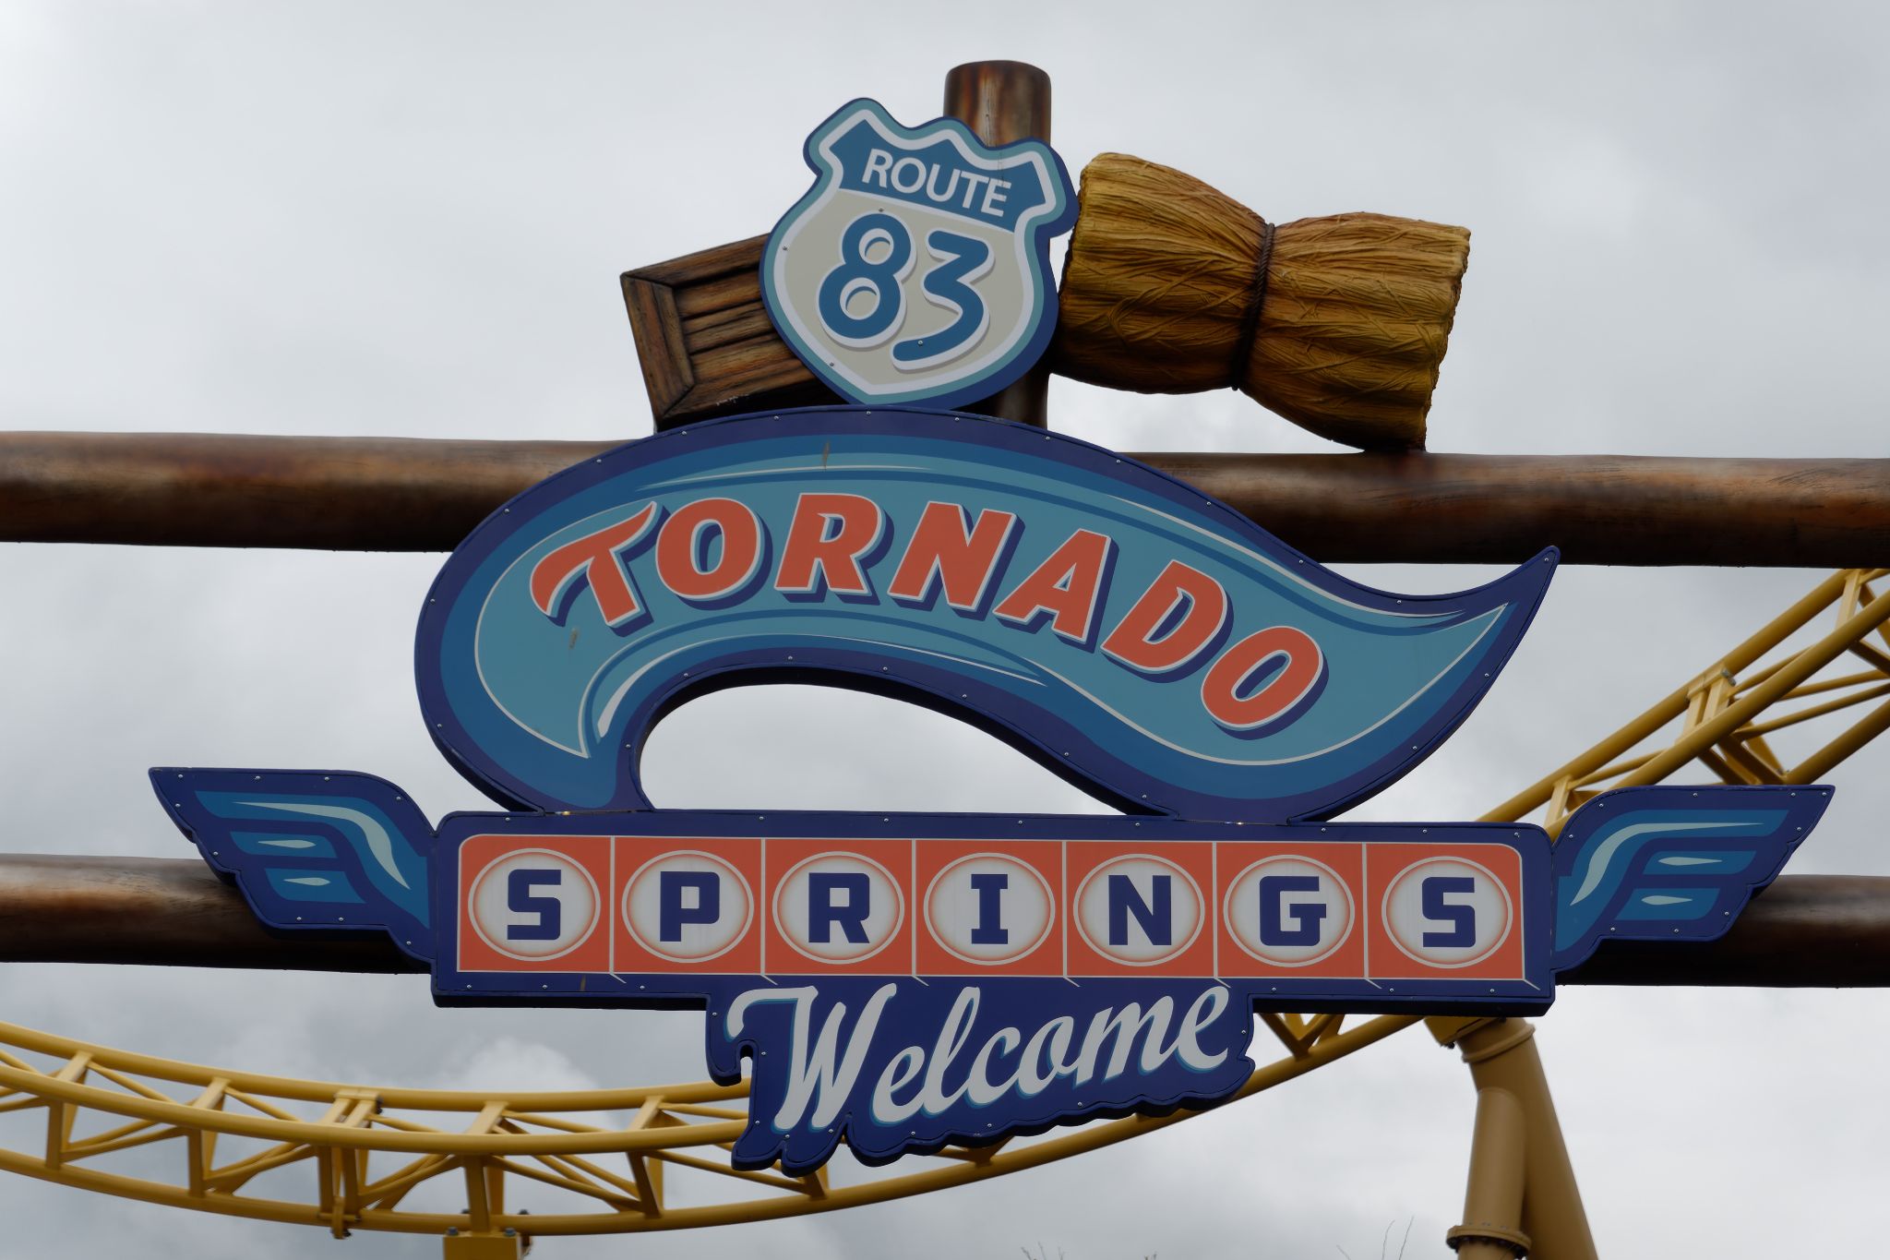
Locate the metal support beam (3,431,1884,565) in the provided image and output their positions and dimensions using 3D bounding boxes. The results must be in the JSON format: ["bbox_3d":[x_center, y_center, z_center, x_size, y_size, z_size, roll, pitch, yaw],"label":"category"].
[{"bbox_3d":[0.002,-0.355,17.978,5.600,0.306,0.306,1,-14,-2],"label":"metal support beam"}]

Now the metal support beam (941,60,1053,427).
[{"bbox_3d":[0.147,-1.001,18.141,0.298,1.148,0.298,1,-14,-2],"label":"metal support beam"}]

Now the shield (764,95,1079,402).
[{"bbox_3d":[-0.076,-0.991,17.831,0.816,0.858,0.080,14,-14,1],"label":"shield"}]

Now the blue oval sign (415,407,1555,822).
[{"bbox_3d":[0.117,-0.025,17.614,3.072,1.136,0.200,1,-14,-2],"label":"blue oval sign"}]

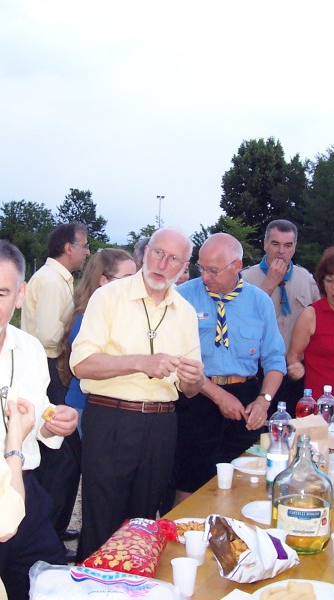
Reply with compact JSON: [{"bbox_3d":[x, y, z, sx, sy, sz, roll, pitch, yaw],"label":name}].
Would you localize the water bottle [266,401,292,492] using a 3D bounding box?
[{"bbox_3d":[0.396,0.522,2.980,0.089,0.330,0.089,0,3,0],"label":"water bottle"}]

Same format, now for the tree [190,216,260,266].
[{"bbox_3d":[2.821,-1.947,41.928,3.500,4.200,3.500,1,2,0],"label":"tree"}]

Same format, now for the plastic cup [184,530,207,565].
[{"bbox_3d":[0.076,0.676,2.327,0.065,0.084,0.065,0,3,2],"label":"plastic cup"}]

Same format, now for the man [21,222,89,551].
[{"bbox_3d":[-0.591,0.474,4.534,0.380,1.760,0.480,-1,3,-10],"label":"man"}]

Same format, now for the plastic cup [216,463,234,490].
[{"bbox_3d":[0.212,0.640,3.102,0.064,0.082,0.064,1,2,0],"label":"plastic cup"}]

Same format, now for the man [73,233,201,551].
[{"bbox_3d":[-0.112,0.570,3.368,0.540,1.700,0.420,-1,3,-20],"label":"man"}]

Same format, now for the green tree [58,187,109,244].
[{"bbox_3d":[-7.025,-5.198,71.859,4.800,8.200,4.800,1,2,0],"label":"green tree"}]

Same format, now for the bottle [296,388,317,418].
[{"bbox_3d":[0.567,0.505,3.454,0.088,0.310,0.088,0,3,0],"label":"bottle"}]

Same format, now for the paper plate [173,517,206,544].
[{"bbox_3d":[0.086,0.695,2.587,0.240,0.024,0.240,0,3,0],"label":"paper plate"}]

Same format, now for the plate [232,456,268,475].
[{"bbox_3d":[0.375,0.656,3.359,0.250,0.020,0.250,0,3,0],"label":"plate"}]

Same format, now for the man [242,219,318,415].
[{"bbox_3d":[0.551,0.498,4.195,0.540,1.779,0.400,0,3,9],"label":"man"}]

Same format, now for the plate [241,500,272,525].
[{"bbox_3d":[0.366,0.690,2.756,0.250,0.020,0.250,0,3,0],"label":"plate"}]

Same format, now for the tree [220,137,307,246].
[{"bbox_3d":[4.495,-4.152,39.829,4.200,7.000,4.200,0,3,0],"label":"tree"}]

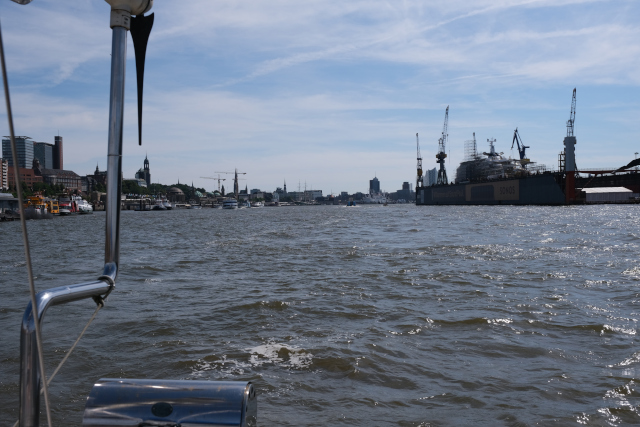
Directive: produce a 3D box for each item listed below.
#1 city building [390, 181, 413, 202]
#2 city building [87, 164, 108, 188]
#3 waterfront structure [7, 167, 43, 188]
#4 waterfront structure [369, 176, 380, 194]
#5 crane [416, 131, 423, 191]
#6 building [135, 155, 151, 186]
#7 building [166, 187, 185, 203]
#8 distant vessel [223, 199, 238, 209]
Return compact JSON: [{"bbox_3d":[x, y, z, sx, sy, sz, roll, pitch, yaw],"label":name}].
[{"bbox_3d":[313.900,-80.730,2300.000,75.000,73.000,50.000,-1,1,7],"label":"city building"},{"bbox_3d":[-266.820,-42.440,745.000,20.000,37.000,52.000,0,1,21],"label":"city building"},{"bbox_3d":[-324.040,-35.630,664.000,20.000,27.500,42.000,0,1,25],"label":"waterfront structure"},{"bbox_3d":[174.550,-76.300,1915.000,31.000,82.000,31.000,-1,1,5],"label":"waterfront structure"},{"bbox_3d":[105.660,-56.520,640.000,7.500,58.000,15.000,-1,1,12],"label":"crane"},{"bbox_3d":[-450.920,-91.720,1540.000,46.000,130.000,65.000,-1,1,-27],"label":"building"},{"bbox_3d":[-167.830,-20.470,706.000,21.000,19.500,21.000,-1,1,18],"label":"building"},{"bbox_3d":[-67.370,-6.930,455.000,9.500,7.800,32.000,-1,1,-9],"label":"distant vessel"}]

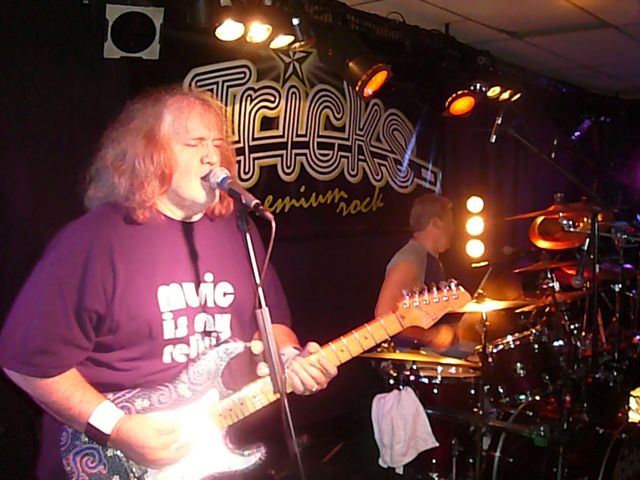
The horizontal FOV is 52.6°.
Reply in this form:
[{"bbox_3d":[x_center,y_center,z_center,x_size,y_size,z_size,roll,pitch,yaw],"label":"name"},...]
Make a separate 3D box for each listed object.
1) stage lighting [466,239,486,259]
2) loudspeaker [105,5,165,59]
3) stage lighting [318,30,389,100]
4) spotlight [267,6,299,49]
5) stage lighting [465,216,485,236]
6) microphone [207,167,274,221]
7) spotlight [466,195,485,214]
[{"bbox_3d":[1.000,0.054,4.150,0.124,0.124,0.130,3,3,13],"label":"stage lighting"},{"bbox_3d":[-0.722,-0.821,2.468,0.207,0.207,0.180,-3,35,-24],"label":"loudspeaker"},{"bbox_3d":[0.179,-0.911,3.350,0.310,0.230,0.225,46,23,16],"label":"stage lighting"},{"bbox_3d":[-0.168,-0.914,2.830,0.120,0.140,0.120,-35,-14,30],"label":"spotlight"},{"bbox_3d":[0.996,-0.087,4.150,0.122,0.122,0.130,3,3,13],"label":"stage lighting"},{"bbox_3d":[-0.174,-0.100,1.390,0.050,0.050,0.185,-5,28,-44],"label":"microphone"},{"bbox_3d":[0.997,-0.226,4.150,0.120,0.120,0.130,3,3,13],"label":"spotlight"}]

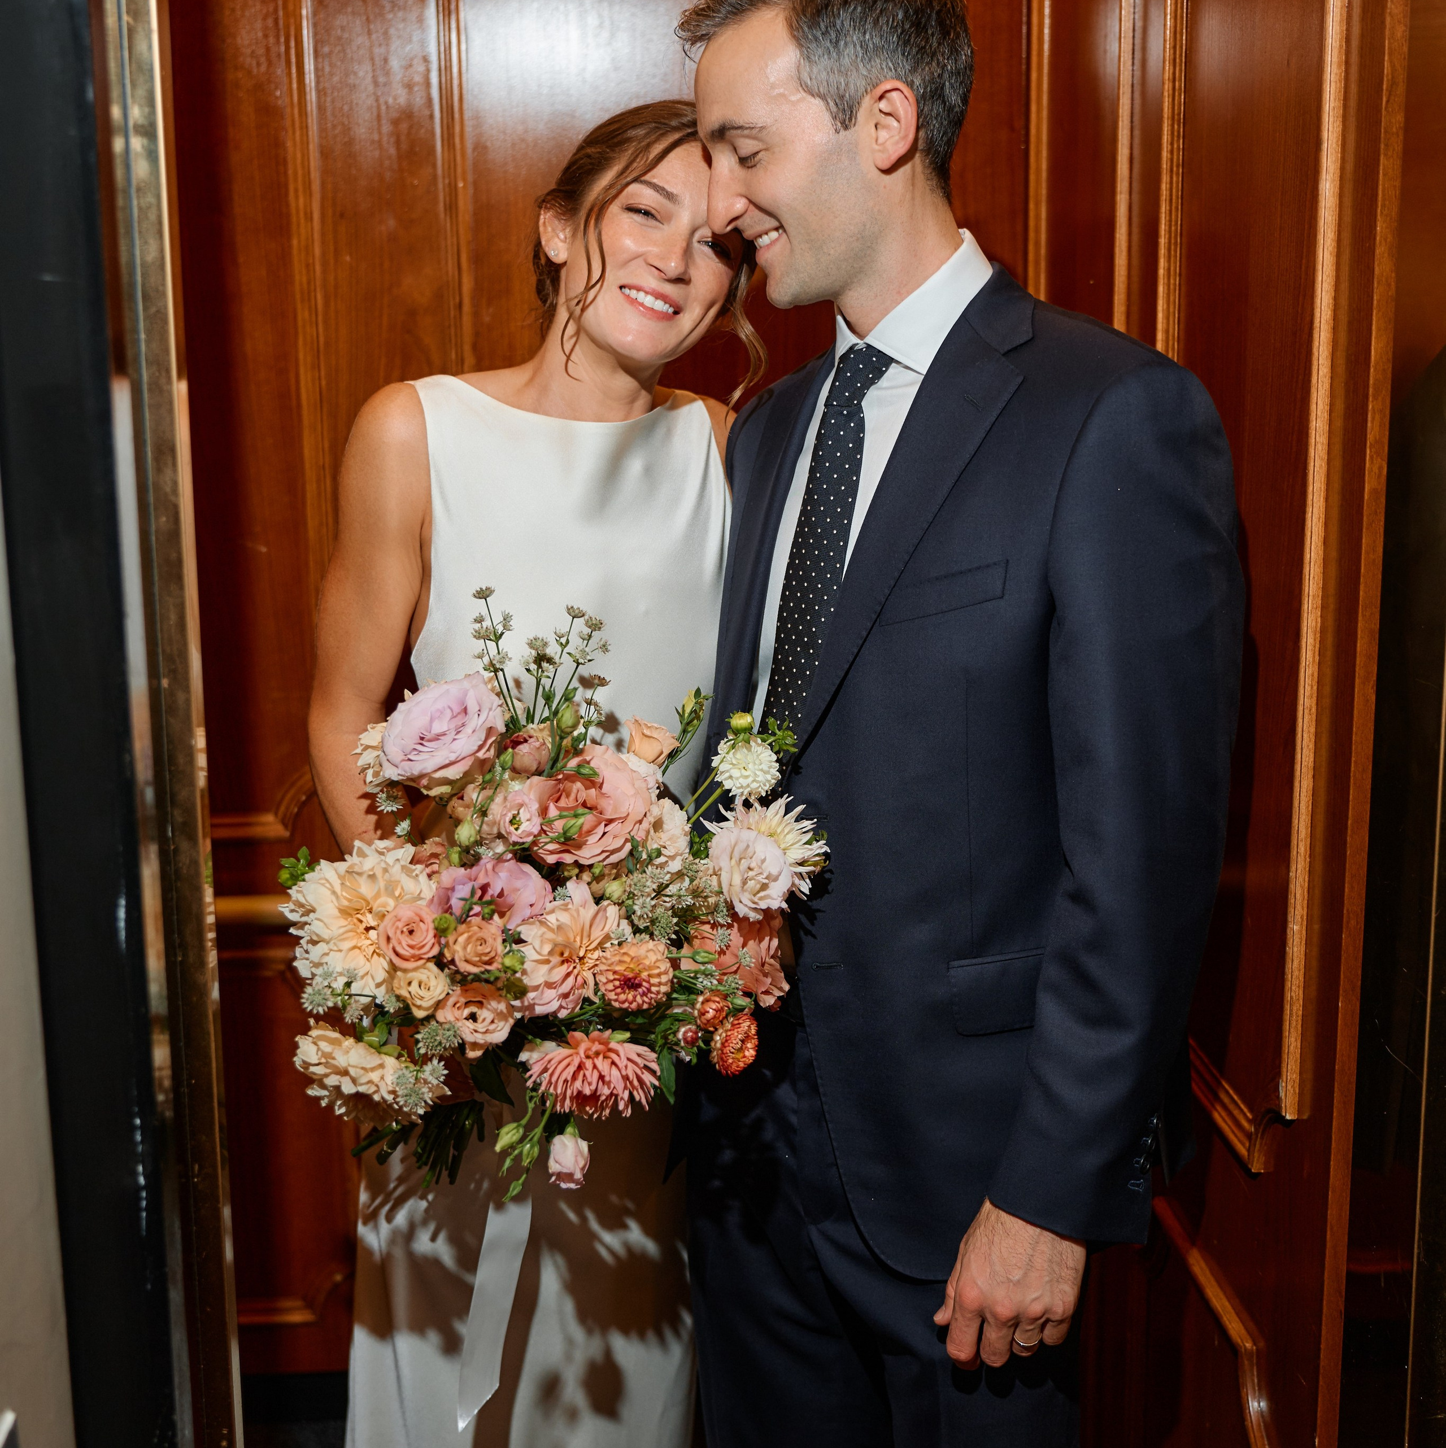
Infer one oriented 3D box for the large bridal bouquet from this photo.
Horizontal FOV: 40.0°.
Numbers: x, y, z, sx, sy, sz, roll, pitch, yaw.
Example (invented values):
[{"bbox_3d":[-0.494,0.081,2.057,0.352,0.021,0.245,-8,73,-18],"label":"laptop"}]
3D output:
[{"bbox_3d":[-0.122,0.122,1.430,0.370,0.410,0.320,-1,11,-2],"label":"large bridal bouquet"}]

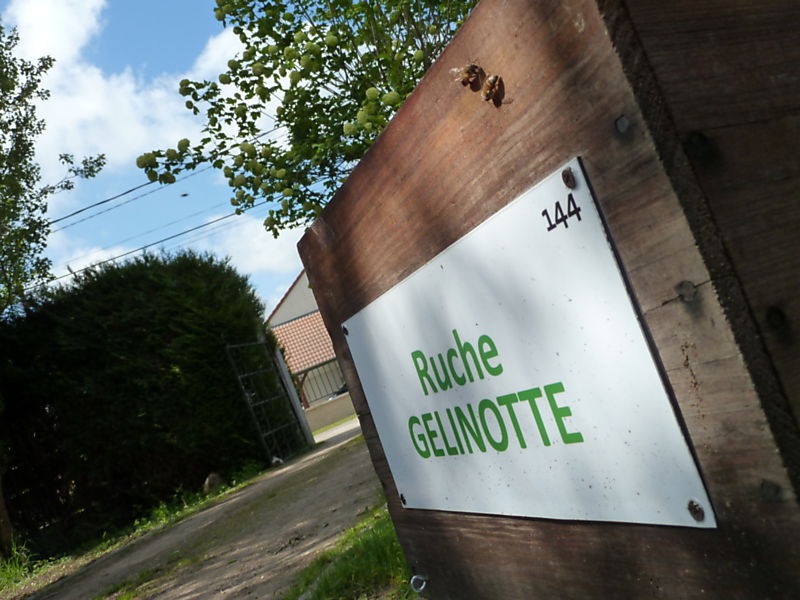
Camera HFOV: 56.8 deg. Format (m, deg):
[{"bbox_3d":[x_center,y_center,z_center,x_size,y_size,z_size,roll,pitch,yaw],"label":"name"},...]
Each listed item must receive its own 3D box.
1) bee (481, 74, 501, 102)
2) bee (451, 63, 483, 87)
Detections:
[{"bbox_3d":[0.040,-0.093,0.326,0.006,0.006,0.013,-16,-37,-24],"label":"bee"},{"bbox_3d":[0.031,-0.103,0.339,0.007,0.009,0.013,-16,-32,-24],"label":"bee"}]

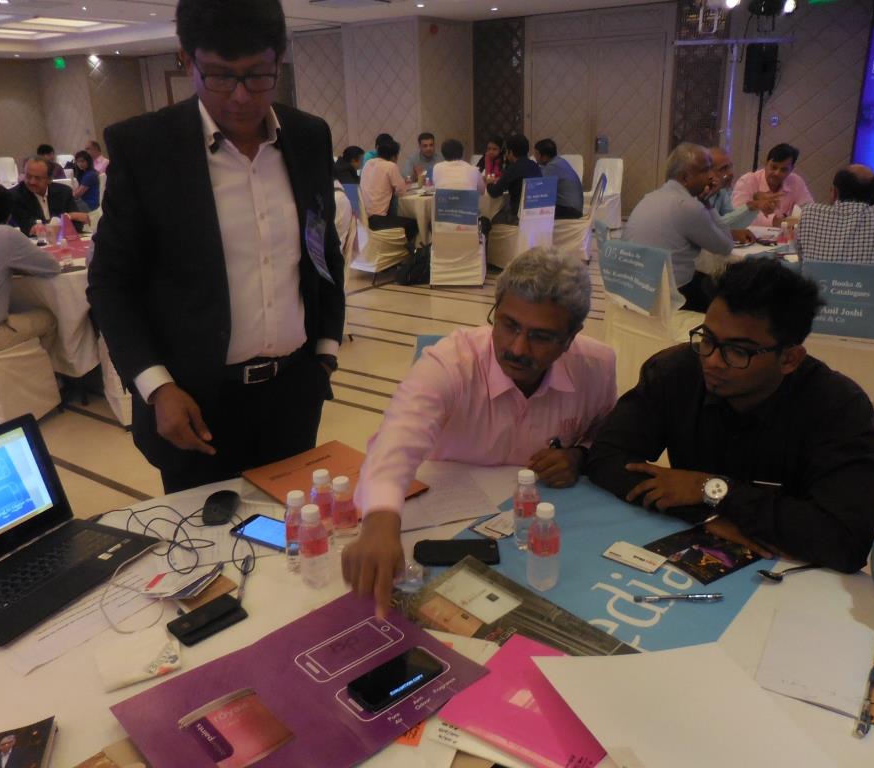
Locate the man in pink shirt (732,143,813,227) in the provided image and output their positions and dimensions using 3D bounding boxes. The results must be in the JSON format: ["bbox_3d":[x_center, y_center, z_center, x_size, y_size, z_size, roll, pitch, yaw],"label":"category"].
[{"bbox_3d":[2.042,-0.827,4.542,0.520,1.240,0.780,0,21,6],"label":"man in pink shirt"}]

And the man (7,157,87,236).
[{"bbox_3d":[-2.693,-0.897,5.179,0.560,1.250,0.800,-12,23,-25],"label":"man"}]

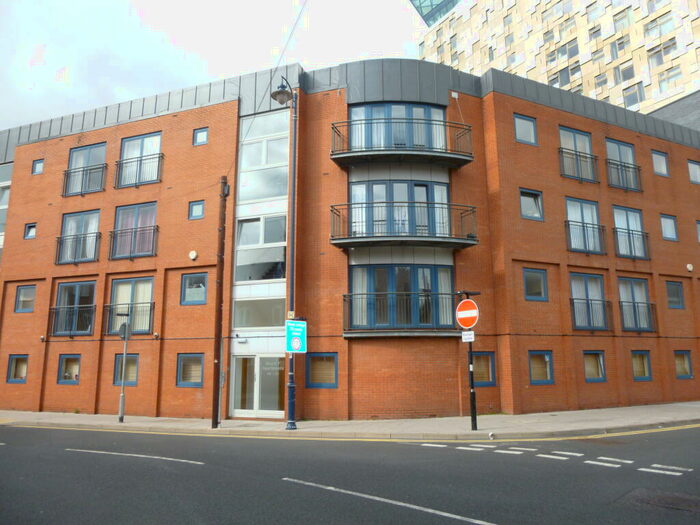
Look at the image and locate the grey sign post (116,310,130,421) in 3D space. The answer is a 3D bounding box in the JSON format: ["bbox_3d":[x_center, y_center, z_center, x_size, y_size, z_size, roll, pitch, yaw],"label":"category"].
[{"bbox_3d":[-7.596,3.459,16.800,0.500,3.546,0.600,-3,-11,15],"label":"grey sign post"}]

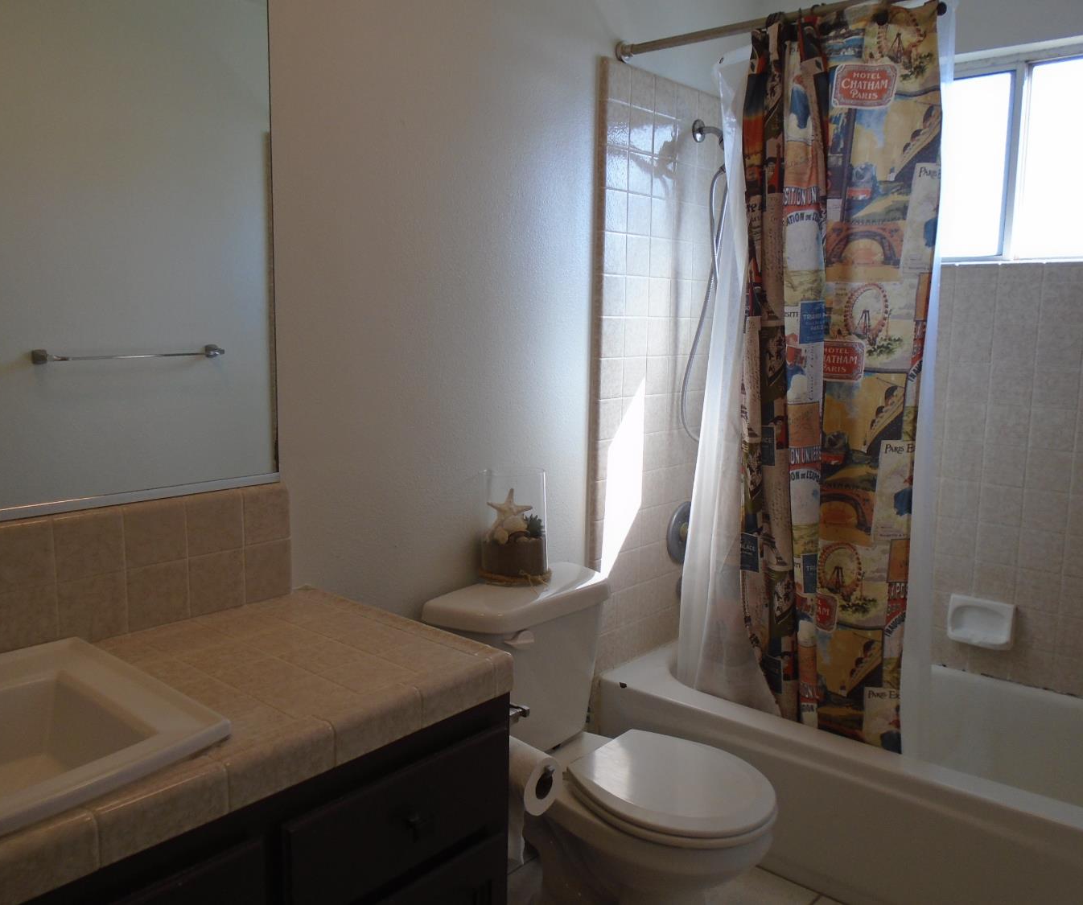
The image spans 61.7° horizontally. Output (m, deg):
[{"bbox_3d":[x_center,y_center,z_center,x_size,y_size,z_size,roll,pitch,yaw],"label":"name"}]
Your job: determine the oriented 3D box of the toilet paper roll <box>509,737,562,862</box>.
[{"bbox_3d":[-0.035,0.586,1.556,0.105,0.165,0.098,8,10,41],"label":"toilet paper roll"}]

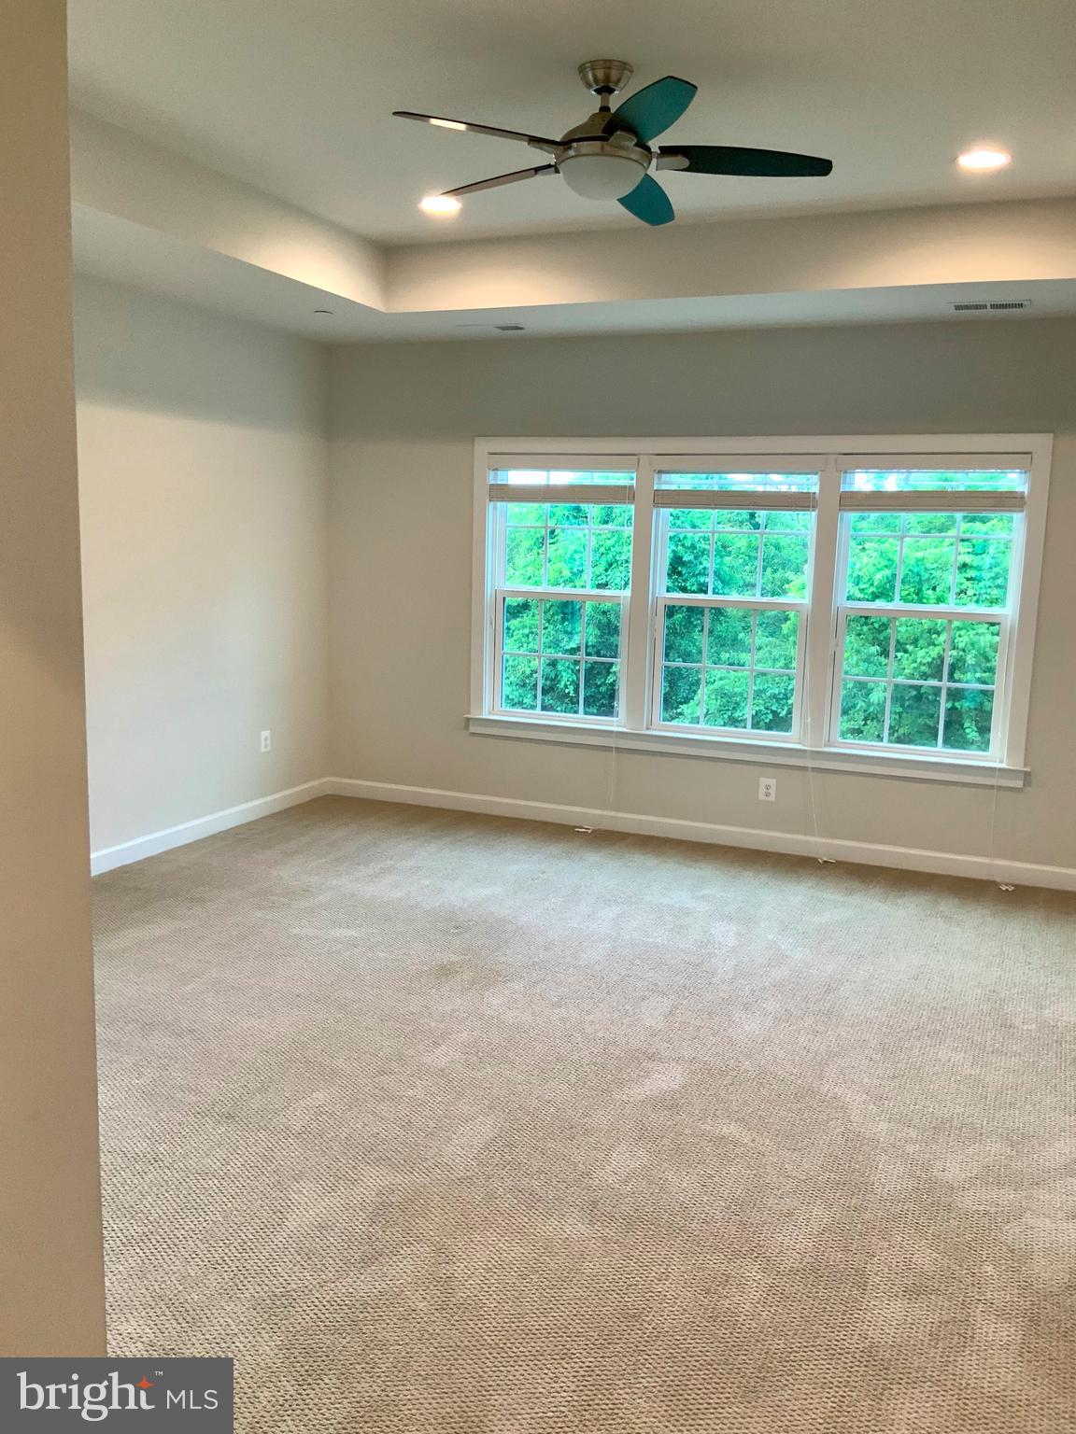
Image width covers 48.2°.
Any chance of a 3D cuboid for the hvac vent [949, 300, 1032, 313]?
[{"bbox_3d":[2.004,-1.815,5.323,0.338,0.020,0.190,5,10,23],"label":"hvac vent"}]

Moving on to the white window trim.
[{"bbox_3d":[1.015,-0.614,6.307,2.990,1.670,0.130,5,10,23],"label":"white window trim"}]

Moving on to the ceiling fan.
[{"bbox_3d":[0.194,-1.729,3.573,1.340,0.355,1.340,5,10,23],"label":"ceiling fan"}]

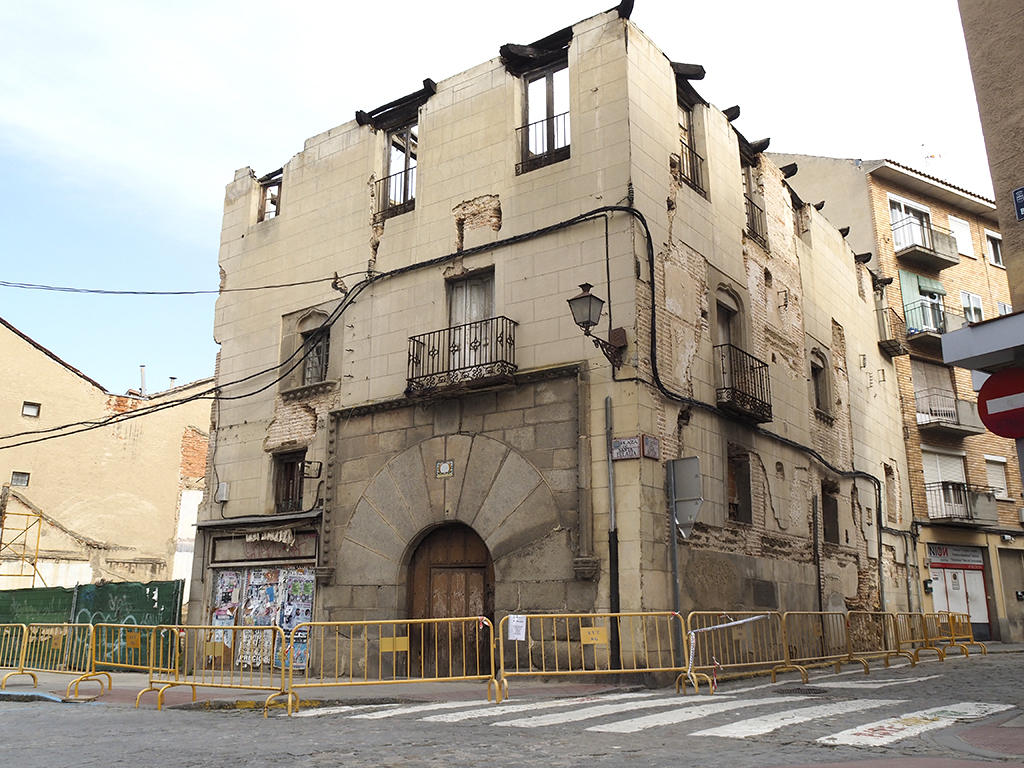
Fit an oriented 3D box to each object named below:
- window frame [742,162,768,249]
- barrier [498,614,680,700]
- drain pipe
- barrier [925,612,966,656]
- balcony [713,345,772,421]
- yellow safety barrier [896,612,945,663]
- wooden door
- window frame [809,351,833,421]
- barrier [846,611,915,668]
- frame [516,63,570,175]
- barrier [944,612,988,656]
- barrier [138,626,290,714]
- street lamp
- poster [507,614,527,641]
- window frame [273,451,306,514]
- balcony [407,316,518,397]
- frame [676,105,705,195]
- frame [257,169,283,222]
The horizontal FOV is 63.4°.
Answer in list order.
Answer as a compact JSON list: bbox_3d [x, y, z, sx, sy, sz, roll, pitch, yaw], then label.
[{"bbox_3d":[5.327,-4.048,18.631,0.300,2.000,1.120,-12,-20,38],"label":"window frame"},{"bbox_3d":[1.050,3.471,10.569,2.480,1.020,0.530,2,-16,-10],"label":"barrier"},{"bbox_3d":[1.509,2.224,12.439,0.120,4.190,0.120,-10,-19,33],"label":"drain pipe"},{"bbox_3d":[9.848,5.786,18.995,0.530,1.020,2.480,-12,-20,36],"label":"barrier"},{"bbox_3d":[4.511,0.027,15.989,0.380,1.200,1.850,-12,-20,38],"label":"balcony"},{"bbox_3d":[8.364,5.307,17.286,0.500,1.040,2.480,-11,-19,36],"label":"yellow safety barrier"},{"bbox_3d":[-1.036,3.752,14.376,2.000,2.550,0.160,-10,-18,31],"label":"wooden door"},{"bbox_3d":[7.437,0.068,20.130,0.300,1.500,1.200,-12,-20,38],"label":"window frame"},{"bbox_3d":[6.773,4.794,15.438,0.500,1.040,2.480,-13,-20,40],"label":"barrier"},{"bbox_3d":[0.633,-4.925,15.416,1.130,2.160,0.190,-10,-19,33],"label":"frame"},{"bbox_3d":[11.390,6.344,20.923,0.530,1.020,2.480,-11,-20,36],"label":"barrier"},{"bbox_3d":[-3.891,3.724,10.908,2.480,1.040,0.550,-9,-18,29],"label":"barrier"},{"bbox_3d":[1.341,-0.895,12.742,0.430,1.090,1.280,-10,-19,33],"label":"street lamp"},{"bbox_3d":[0.071,3.147,10.692,0.215,0.305,0.020,3,-16,-12],"label":"poster"},{"bbox_3d":[-4.498,2.017,16.916,0.920,1.210,0.170,-10,-19,33],"label":"window frame"},{"bbox_3d":[-0.902,-0.402,14.677,2.130,1.150,0.470,-10,-19,33],"label":"balcony"},{"bbox_3d":[3.516,-4.677,16.535,0.280,2.000,1.130,-12,-20,38],"label":"frame"},{"bbox_3d":[-5.700,-4.375,19.750,1.010,1.220,0.180,-10,-19,33],"label":"frame"}]

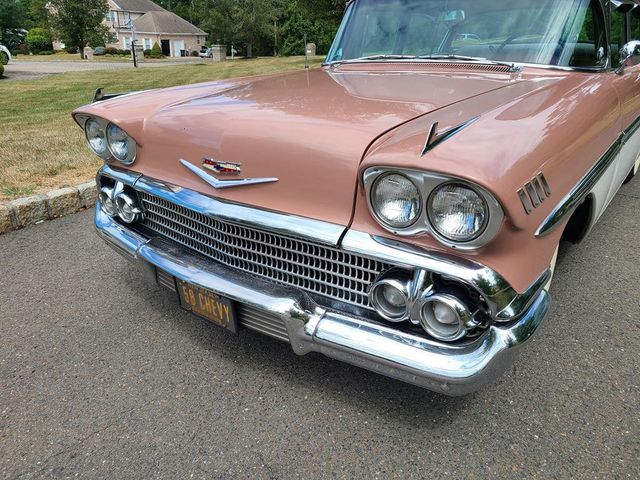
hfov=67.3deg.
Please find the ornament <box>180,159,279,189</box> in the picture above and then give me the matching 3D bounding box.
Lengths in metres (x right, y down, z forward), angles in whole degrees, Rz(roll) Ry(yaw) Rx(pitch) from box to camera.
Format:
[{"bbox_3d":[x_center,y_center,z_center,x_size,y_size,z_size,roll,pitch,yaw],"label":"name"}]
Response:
[{"bbox_3d":[-0.320,-0.211,1.565,0.481,0.089,0.053,17,28,35],"label":"ornament"}]

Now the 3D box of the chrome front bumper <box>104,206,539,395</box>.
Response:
[{"bbox_3d":[-0.257,0.089,1.773,1.940,0.249,0.441,17,28,35],"label":"chrome front bumper"}]

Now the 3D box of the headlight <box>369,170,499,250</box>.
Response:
[{"bbox_3d":[0.258,-0.071,1.155,0.376,0.170,0.093,17,28,35],"label":"headlight"}]

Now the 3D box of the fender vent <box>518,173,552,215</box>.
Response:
[{"bbox_3d":[0.538,-0.121,1.203,0.031,0.083,0.258,17,28,35],"label":"fender vent"}]

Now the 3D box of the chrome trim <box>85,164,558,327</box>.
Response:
[{"bbox_3d":[-0.228,-0.111,1.731,1.896,0.196,0.401,17,28,35],"label":"chrome trim"}]

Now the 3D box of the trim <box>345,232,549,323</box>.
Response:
[{"bbox_3d":[0.341,0.058,1.326,0.458,0.187,0.378,17,28,35],"label":"trim"}]

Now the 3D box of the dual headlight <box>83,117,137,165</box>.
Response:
[{"bbox_3d":[-0.862,-0.405,1.981,0.360,0.175,0.089,17,28,35],"label":"dual headlight"}]

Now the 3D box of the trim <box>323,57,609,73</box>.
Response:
[{"bbox_3d":[0.553,-0.905,2.471,1.620,0.058,0.320,17,28,35],"label":"trim"}]

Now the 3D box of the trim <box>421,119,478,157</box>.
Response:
[{"bbox_3d":[0.327,-0.264,1.172,0.036,0.073,0.320,17,28,35],"label":"trim"}]

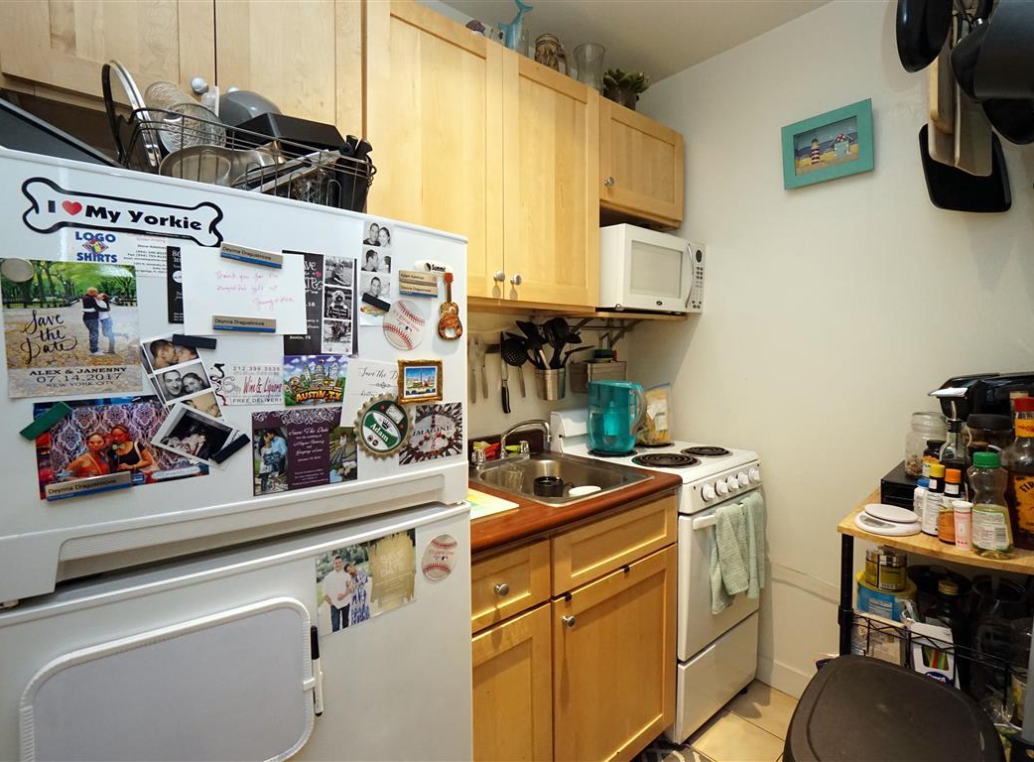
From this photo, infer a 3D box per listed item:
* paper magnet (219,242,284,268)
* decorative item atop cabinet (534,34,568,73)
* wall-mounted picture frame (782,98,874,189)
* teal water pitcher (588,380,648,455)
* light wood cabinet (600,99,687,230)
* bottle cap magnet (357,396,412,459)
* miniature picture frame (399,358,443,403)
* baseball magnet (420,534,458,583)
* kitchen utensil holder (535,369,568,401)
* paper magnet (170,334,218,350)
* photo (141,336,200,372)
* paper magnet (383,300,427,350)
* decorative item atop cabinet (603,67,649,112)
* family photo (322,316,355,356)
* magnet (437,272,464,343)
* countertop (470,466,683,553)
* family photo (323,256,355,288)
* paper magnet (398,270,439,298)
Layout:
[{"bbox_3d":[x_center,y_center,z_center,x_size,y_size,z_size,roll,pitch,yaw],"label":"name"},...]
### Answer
[{"bbox_3d":[-0.348,-0.165,0.627,0.072,0.018,0.006,3,0,-39],"label":"paper magnet"},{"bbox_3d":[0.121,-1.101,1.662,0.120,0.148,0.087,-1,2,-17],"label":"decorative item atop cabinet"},{"bbox_3d":[1.096,-0.824,1.687,0.020,0.236,0.277,-2,4,-39],"label":"wall-mounted picture frame"},{"bbox_3d":[0.374,0.131,1.785,0.245,0.257,0.135,2,3,40],"label":"teal water pitcher"},{"bbox_3d":[0.403,-0.848,1.996,0.532,0.384,0.318,-2,3,-39],"label":"light wood cabinet"},{"bbox_3d":[-0.213,0.077,0.780,0.102,0.106,0.012,-2,4,-39],"label":"bottle cap magnet"},{"bbox_3d":[-0.159,0.000,0.794,0.082,0.070,0.012,-2,3,-39],"label":"miniature picture frame"},{"bbox_3d":[-0.133,0.310,0.833,0.069,0.083,0.003,-2,3,-39],"label":"baseball magnet"},{"bbox_3d":[0.131,0.013,1.819,0.120,0.128,0.120,0,3,0],"label":"kitchen utensil holder"},{"bbox_3d":[-0.416,-0.051,0.617,0.046,0.011,0.005,7,-2,-39],"label":"paper magnet"},{"bbox_3d":[-0.418,-0.036,0.577,0.052,0.038,0.006,-22,16,-36],"label":"photo"},{"bbox_3d":[-0.186,-0.093,0.799,0.081,0.085,0.004,-2,4,-39],"label":"paper magnet"},{"bbox_3d":[0.454,-1.201,2.009,0.180,0.232,0.180,0,3,0],"label":"decorative item atop cabinet"},{"bbox_3d":[-0.273,-0.066,0.731,0.044,0.049,0.003,-2,4,-39],"label":"family photo"},{"bbox_3d":[-0.114,-0.126,0.818,0.048,0.115,0.012,0,2,-39],"label":"magnet"},{"bbox_3d":[-0.016,0.318,1.467,0.852,0.042,0.655,-2,3,-39],"label":"countertop"},{"bbox_3d":[-0.264,-0.161,0.709,0.043,0.045,0.003,-2,3,-39],"label":"family photo"},{"bbox_3d":[-0.162,-0.160,0.790,0.071,0.035,0.006,-2,3,-39],"label":"paper magnet"}]

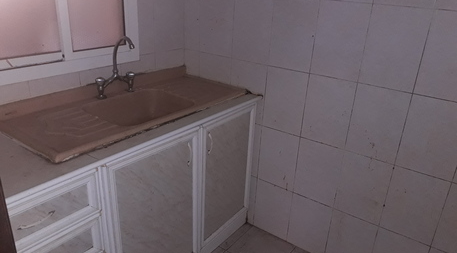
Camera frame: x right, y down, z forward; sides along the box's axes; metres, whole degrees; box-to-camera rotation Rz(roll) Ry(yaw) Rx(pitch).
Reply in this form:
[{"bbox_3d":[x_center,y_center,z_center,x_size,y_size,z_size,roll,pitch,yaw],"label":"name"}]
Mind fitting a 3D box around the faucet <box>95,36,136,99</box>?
[{"bbox_3d":[-0.524,-0.295,1.774,0.180,0.315,0.235,18,27,31],"label":"faucet"}]

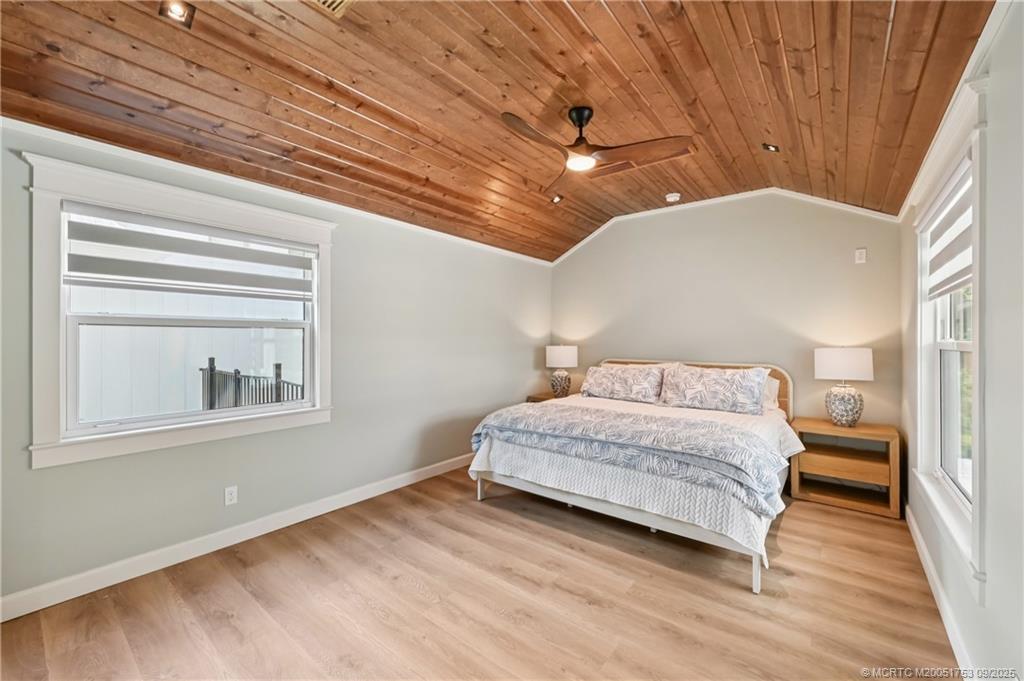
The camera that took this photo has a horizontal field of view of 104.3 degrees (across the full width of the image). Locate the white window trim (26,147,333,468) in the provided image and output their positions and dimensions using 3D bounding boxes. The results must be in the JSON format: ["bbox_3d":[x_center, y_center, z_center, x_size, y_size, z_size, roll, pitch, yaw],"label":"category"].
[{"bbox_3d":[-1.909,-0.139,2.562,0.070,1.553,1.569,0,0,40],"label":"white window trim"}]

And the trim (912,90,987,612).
[{"bbox_3d":[2.073,0.019,1.928,0.070,1.794,1.487,0,0,40],"label":"trim"}]

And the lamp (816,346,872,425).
[{"bbox_3d":[2.794,0.383,3.340,0.389,0.657,0.389,0,0,40],"label":"lamp"}]

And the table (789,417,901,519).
[{"bbox_3d":[2.786,1.027,3.354,0.666,0.635,0.389,0,0,40],"label":"table"}]

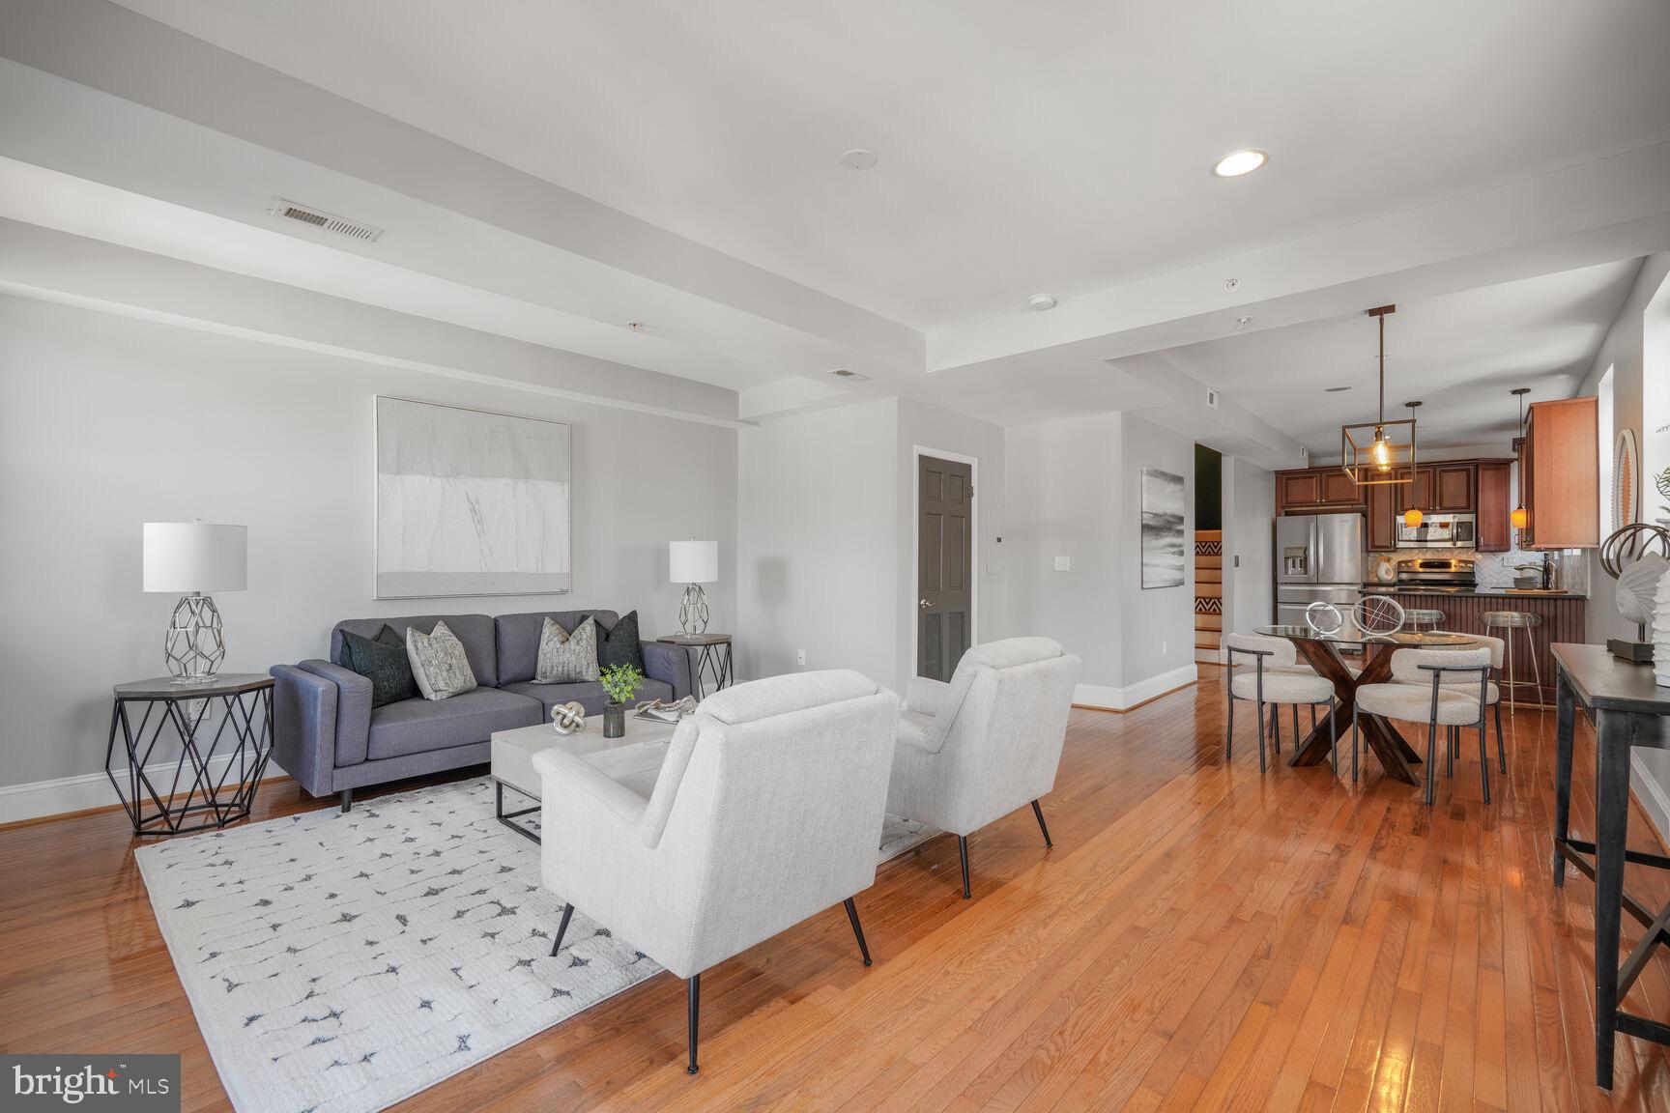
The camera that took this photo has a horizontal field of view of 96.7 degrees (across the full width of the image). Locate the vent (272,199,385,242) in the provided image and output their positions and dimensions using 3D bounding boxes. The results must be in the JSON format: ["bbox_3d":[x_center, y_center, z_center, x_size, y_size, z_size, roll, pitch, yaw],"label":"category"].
[{"bbox_3d":[-1.803,-1.184,2.637,0.148,0.020,0.318,0,-1,42],"label":"vent"}]

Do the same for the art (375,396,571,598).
[{"bbox_3d":[-2.333,-0.345,4.906,0.040,1.225,1.240,0,-1,42],"label":"art"}]

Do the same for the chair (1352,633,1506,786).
[{"bbox_3d":[3.596,0.855,4.372,0.500,0.765,0.520,0,0,-1],"label":"chair"}]

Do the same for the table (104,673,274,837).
[{"bbox_3d":[-2.954,0.898,3.428,0.575,0.630,0.575,0,-1,42],"label":"table"}]

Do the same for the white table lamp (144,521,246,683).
[{"bbox_3d":[-3.024,0.207,3.513,0.370,0.765,0.370,0,-1,42],"label":"white table lamp"}]

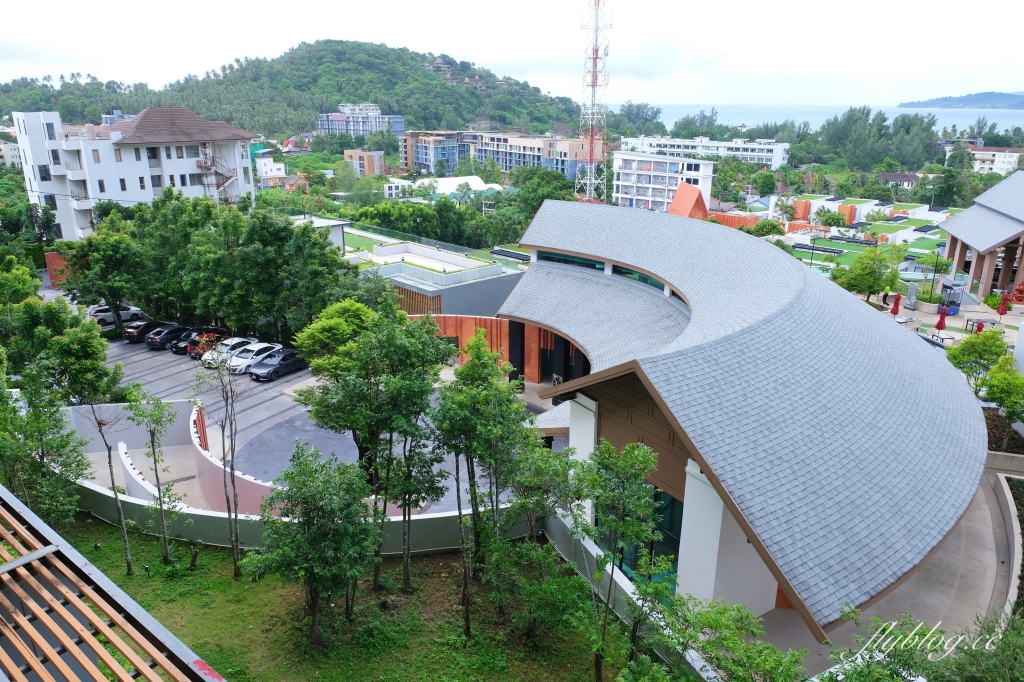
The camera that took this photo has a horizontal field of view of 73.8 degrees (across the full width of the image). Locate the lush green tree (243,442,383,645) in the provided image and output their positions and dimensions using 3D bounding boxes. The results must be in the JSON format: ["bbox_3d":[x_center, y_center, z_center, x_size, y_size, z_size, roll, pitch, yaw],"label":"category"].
[{"bbox_3d":[-7.359,7.715,25.299,4.970,8.670,4.970,0,19,0],"label":"lush green tree"}]

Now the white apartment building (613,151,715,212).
[{"bbox_3d":[36.953,-38.752,167.250,25.420,13.500,6.500,18,26,41],"label":"white apartment building"}]

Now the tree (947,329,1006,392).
[{"bbox_3d":[25.992,1.261,38.103,3.460,4.010,3.460,0,19,0],"label":"tree"}]

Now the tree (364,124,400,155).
[{"bbox_3d":[-58.829,-90.856,310.000,16.350,14.540,15.540,0,19,0],"label":"tree"}]

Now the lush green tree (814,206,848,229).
[{"bbox_3d":[45.015,-17.447,96.447,4.520,3.100,4.520,0,19,0],"label":"lush green tree"}]

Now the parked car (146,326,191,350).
[{"bbox_3d":[-27.628,-0.501,56.105,1.780,1.460,4.500,12,22,30],"label":"parked car"}]

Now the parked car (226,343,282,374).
[{"bbox_3d":[-20.265,1.221,53.870,1.730,1.480,4.200,12,22,30],"label":"parked car"}]

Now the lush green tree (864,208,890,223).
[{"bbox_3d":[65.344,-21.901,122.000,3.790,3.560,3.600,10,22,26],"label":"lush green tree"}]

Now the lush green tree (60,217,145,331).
[{"bbox_3d":[-35.710,-5.589,60.992,7.200,10.000,7.000,0,19,0],"label":"lush green tree"}]

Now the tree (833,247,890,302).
[{"bbox_3d":[30.548,-5.767,59.476,4.800,5.000,4.800,0,19,0],"label":"tree"}]

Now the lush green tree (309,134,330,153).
[{"bbox_3d":[-112.544,-115.768,400.000,11.880,10.150,11.280,-5,20,-14],"label":"lush green tree"}]

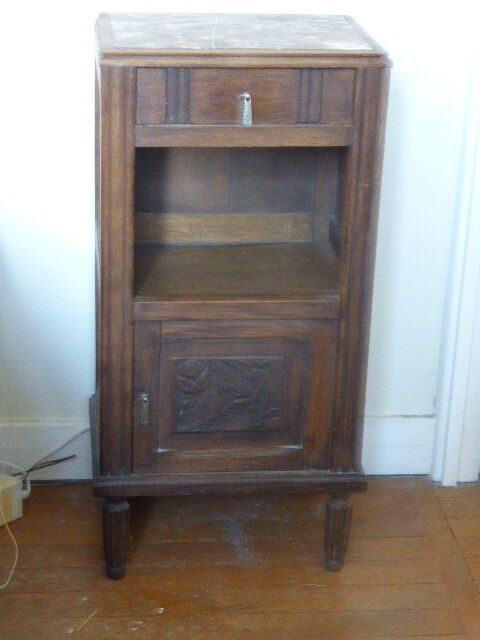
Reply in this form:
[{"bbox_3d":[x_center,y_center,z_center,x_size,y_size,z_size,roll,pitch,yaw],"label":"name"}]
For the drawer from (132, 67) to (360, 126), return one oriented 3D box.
[{"bbox_3d":[-0.004,-0.354,2.292,0.304,0.080,0.240,0,22,-6],"label":"drawer"}]

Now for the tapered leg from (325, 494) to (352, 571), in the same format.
[{"bbox_3d":[0.155,0.338,2.483,0.042,0.143,0.042,0,22,-6],"label":"tapered leg"}]

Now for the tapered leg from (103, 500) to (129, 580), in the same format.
[{"bbox_3d":[-0.192,0.341,2.445,0.042,0.143,0.042,0,22,-6],"label":"tapered leg"}]

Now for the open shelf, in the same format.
[{"bbox_3d":[-0.016,-0.066,2.419,0.312,0.020,0.260,0,22,-6],"label":"open shelf"}]

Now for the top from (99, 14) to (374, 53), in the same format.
[{"bbox_3d":[-0.005,-0.408,2.293,0.392,0.020,0.282,0,22,-6],"label":"top"}]

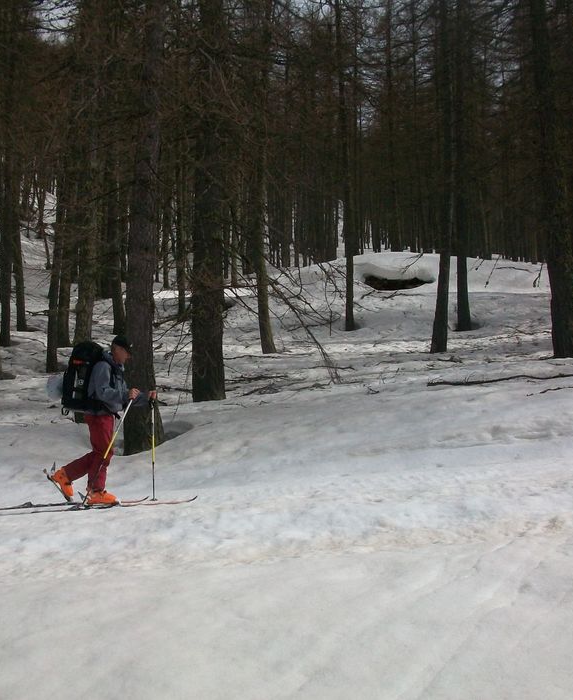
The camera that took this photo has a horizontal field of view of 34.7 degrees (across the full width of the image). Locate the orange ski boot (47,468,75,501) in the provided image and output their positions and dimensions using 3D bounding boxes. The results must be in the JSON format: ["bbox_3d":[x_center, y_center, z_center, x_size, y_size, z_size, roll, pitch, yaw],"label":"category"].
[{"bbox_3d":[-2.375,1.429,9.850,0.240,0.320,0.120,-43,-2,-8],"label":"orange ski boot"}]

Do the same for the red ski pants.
[{"bbox_3d":[-2.085,1.085,9.700,0.530,0.840,0.420,1,-7,-5],"label":"red ski pants"}]

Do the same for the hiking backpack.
[{"bbox_3d":[-2.154,0.296,9.700,0.360,0.730,0.360,8,-7,-4],"label":"hiking backpack"}]

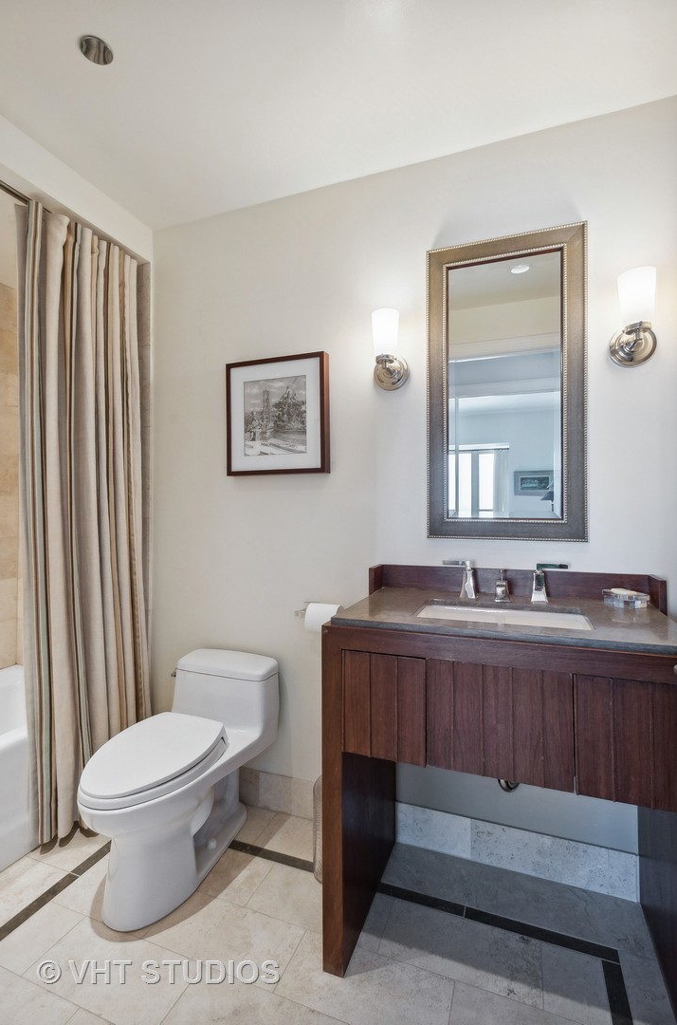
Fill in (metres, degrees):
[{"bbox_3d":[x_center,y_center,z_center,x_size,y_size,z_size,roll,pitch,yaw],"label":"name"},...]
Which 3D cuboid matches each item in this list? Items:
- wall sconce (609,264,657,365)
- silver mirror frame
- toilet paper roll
[{"bbox_3d":[0.885,-0.575,1.429,0.122,0.258,0.140,0,-1,21],"label":"wall sconce"},{"bbox_3d":[0.550,-0.412,1.612,0.503,1.009,0.030,0,-1,21],"label":"silver mirror frame"},{"bbox_3d":[-0.050,0.389,1.761,0.115,0.111,0.110,0,-1,21],"label":"toilet paper roll"}]

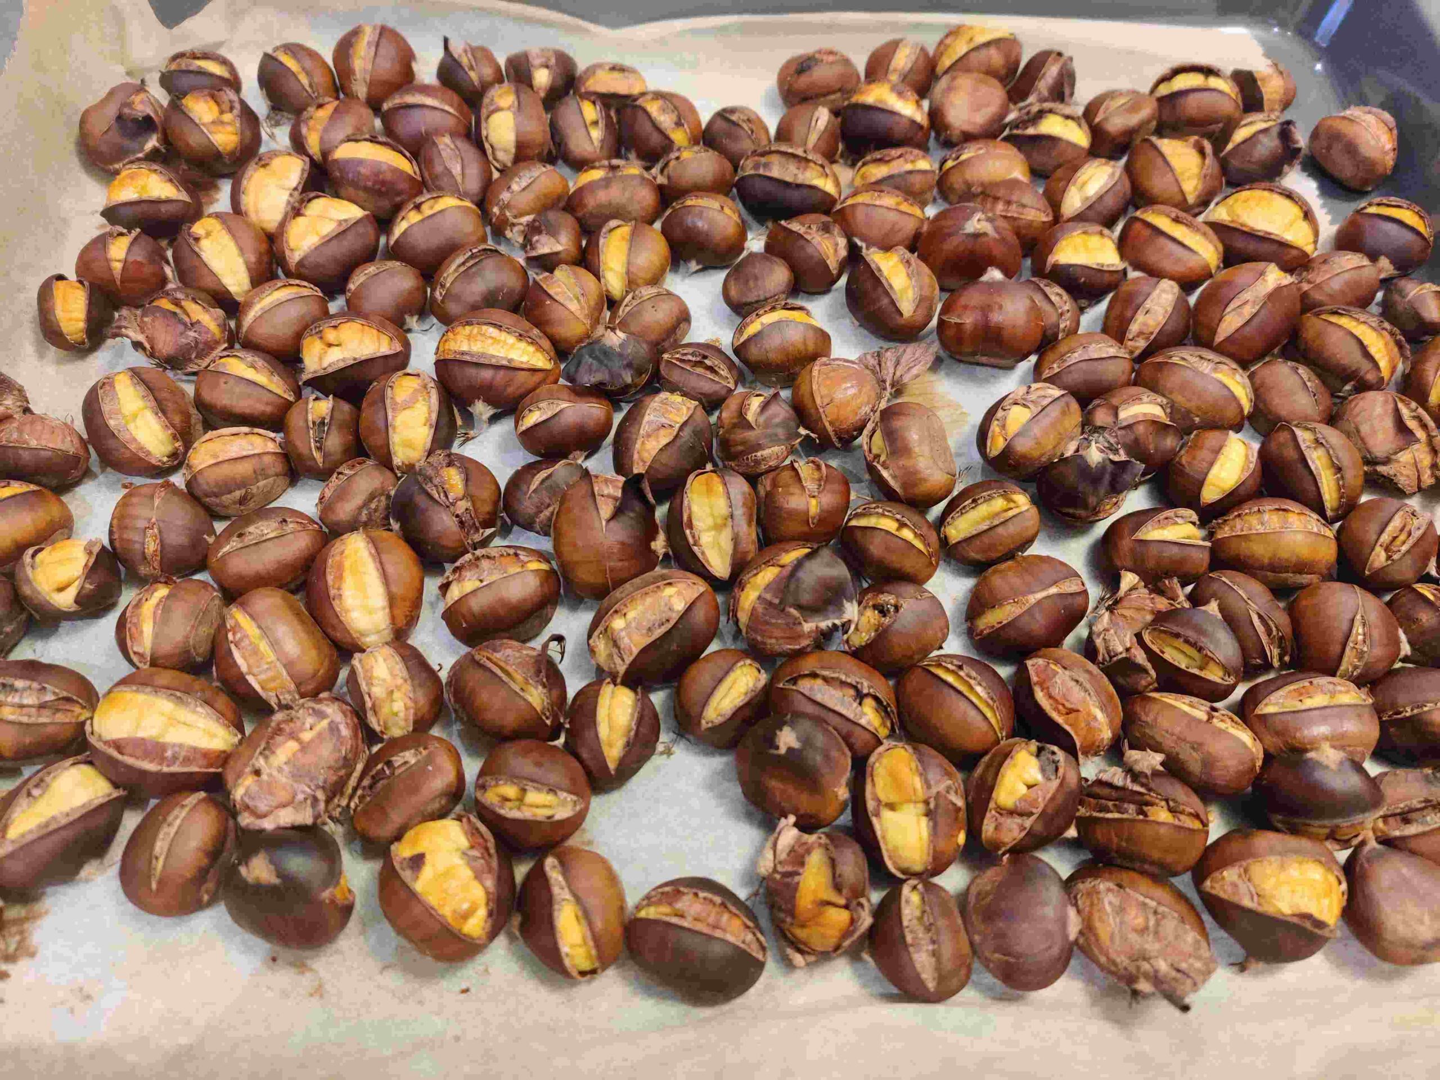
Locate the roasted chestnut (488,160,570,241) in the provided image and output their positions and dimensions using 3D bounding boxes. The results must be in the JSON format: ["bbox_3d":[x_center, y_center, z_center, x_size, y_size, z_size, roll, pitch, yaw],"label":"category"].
[{"bbox_3d":[-0.062,-0.109,0.364,0.026,0.023,0.029,37,65,21],"label":"roasted chestnut"}]

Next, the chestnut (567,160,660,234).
[{"bbox_3d":[-0.035,-0.114,0.374,0.030,0.023,0.025,0,57,0],"label":"chestnut"}]

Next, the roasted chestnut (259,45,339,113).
[{"bbox_3d":[-0.155,-0.170,0.413,0.030,0.024,0.025,28,63,16],"label":"roasted chestnut"}]

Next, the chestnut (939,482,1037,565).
[{"bbox_3d":[0.072,-0.004,0.300,0.027,0.021,0.024,-22,60,-13],"label":"chestnut"}]

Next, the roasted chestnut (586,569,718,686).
[{"bbox_3d":[-0.018,0.023,0.296,0.038,0.026,0.029,-38,67,-20],"label":"roasted chestnut"}]

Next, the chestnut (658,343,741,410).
[{"bbox_3d":[-0.006,-0.048,0.327,0.026,0.018,0.018,27,62,16],"label":"chestnut"}]

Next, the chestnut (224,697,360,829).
[{"bbox_3d":[-0.103,0.053,0.272,0.029,0.025,0.035,34,66,18],"label":"chestnut"}]

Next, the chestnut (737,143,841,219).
[{"bbox_3d":[0.022,-0.118,0.370,0.035,0.022,0.027,16,59,10],"label":"chestnut"}]

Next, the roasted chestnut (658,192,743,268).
[{"bbox_3d":[-0.006,-0.103,0.371,0.028,0.022,0.025,10,61,6],"label":"roasted chestnut"}]

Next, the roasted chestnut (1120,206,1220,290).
[{"bbox_3d":[0.143,-0.094,0.359,0.034,0.022,0.026,39,67,21],"label":"roasted chestnut"}]

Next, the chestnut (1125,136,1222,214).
[{"bbox_3d":[0.156,-0.126,0.387,0.032,0.025,0.025,31,64,17],"label":"chestnut"}]

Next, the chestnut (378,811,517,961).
[{"bbox_3d":[-0.060,0.076,0.246,0.027,0.025,0.033,-34,64,-19],"label":"chestnut"}]

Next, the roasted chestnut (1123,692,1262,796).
[{"bbox_3d":[0.119,0.051,0.283,0.034,0.024,0.021,26,63,15],"label":"roasted chestnut"}]

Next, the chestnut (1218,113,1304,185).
[{"bbox_3d":[0.187,-0.135,0.388,0.028,0.022,0.025,-30,62,-18],"label":"chestnut"}]

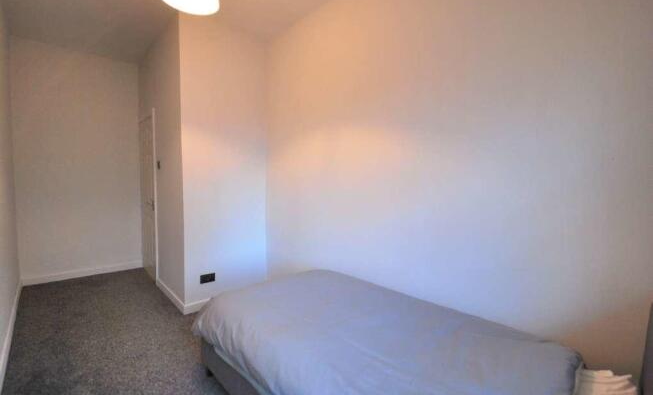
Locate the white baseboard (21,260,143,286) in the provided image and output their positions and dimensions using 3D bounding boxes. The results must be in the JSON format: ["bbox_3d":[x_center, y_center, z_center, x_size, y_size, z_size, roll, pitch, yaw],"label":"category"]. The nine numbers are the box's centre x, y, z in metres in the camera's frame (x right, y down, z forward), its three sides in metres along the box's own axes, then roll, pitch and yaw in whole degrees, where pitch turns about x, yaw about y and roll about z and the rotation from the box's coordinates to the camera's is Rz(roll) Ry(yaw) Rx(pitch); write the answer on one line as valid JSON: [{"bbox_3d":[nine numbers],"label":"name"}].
[{"bbox_3d":[-3.048,0.967,3.509,1.166,0.095,0.020,-2,5,-38],"label":"white baseboard"}]

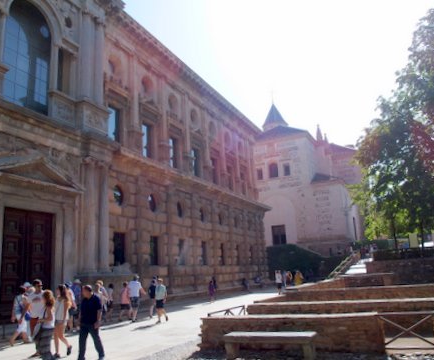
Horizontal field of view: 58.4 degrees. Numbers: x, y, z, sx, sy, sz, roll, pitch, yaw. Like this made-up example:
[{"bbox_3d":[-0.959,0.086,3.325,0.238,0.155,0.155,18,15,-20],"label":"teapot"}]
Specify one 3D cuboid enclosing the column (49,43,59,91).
[{"bbox_3d":[-8.400,-5.908,20.140,0.420,2.770,0.420,-10,-15,24],"label":"column"}]

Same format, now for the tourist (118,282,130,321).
[{"bbox_3d":[-3.931,5.180,16.562,0.580,1.541,0.500,9,-19,-43],"label":"tourist"}]

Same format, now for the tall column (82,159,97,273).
[{"bbox_3d":[-6.118,1.626,18.796,0.700,5.590,0.700,-10,-15,24],"label":"tall column"}]

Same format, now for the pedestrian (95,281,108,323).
[{"bbox_3d":[-4.868,5.159,16.511,0.520,1.700,0.420,-10,-15,24],"label":"pedestrian"}]

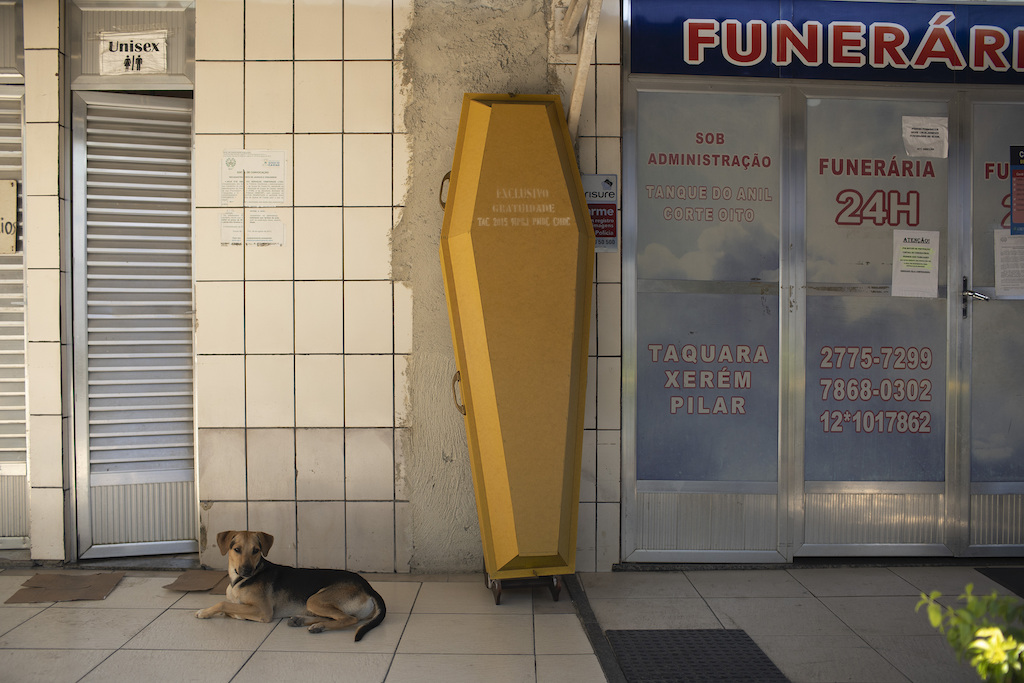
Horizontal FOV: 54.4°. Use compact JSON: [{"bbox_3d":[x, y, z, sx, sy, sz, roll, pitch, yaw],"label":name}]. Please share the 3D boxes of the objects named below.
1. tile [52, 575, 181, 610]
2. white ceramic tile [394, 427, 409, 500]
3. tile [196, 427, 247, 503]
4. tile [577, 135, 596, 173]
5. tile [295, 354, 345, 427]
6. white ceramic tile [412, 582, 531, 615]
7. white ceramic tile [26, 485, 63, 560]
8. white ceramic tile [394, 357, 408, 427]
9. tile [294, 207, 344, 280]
[{"bbox_3d":[-1.452,0.965,3.820,0.435,0.010,0.435,0,1,0],"label":"tile"},{"bbox_3d":[-0.465,0.520,4.201,0.057,0.306,0.010,0,1,-2],"label":"white ceramic tile"},{"bbox_3d":[-1.246,0.531,4.287,0.204,0.310,0.010,0,1,-1],"label":"tile"},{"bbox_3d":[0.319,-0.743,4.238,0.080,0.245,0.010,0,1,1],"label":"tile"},{"bbox_3d":[-0.829,0.215,4.291,0.209,0.312,0.010,0,1,-1],"label":"tile"},{"bbox_3d":[-0.142,0.996,3.825,0.450,0.012,0.440,0,1,-1],"label":"white ceramic tile"},{"bbox_3d":[-1.903,0.748,4.085,0.140,0.300,0.012,0,1,-1],"label":"white ceramic tile"},{"bbox_3d":[-0.473,0.215,4.298,0.067,0.312,0.010,0,1,-1],"label":"white ceramic tile"},{"bbox_3d":[-0.830,-0.419,4.283,0.210,0.313,0.010,0,1,-1],"label":"tile"}]

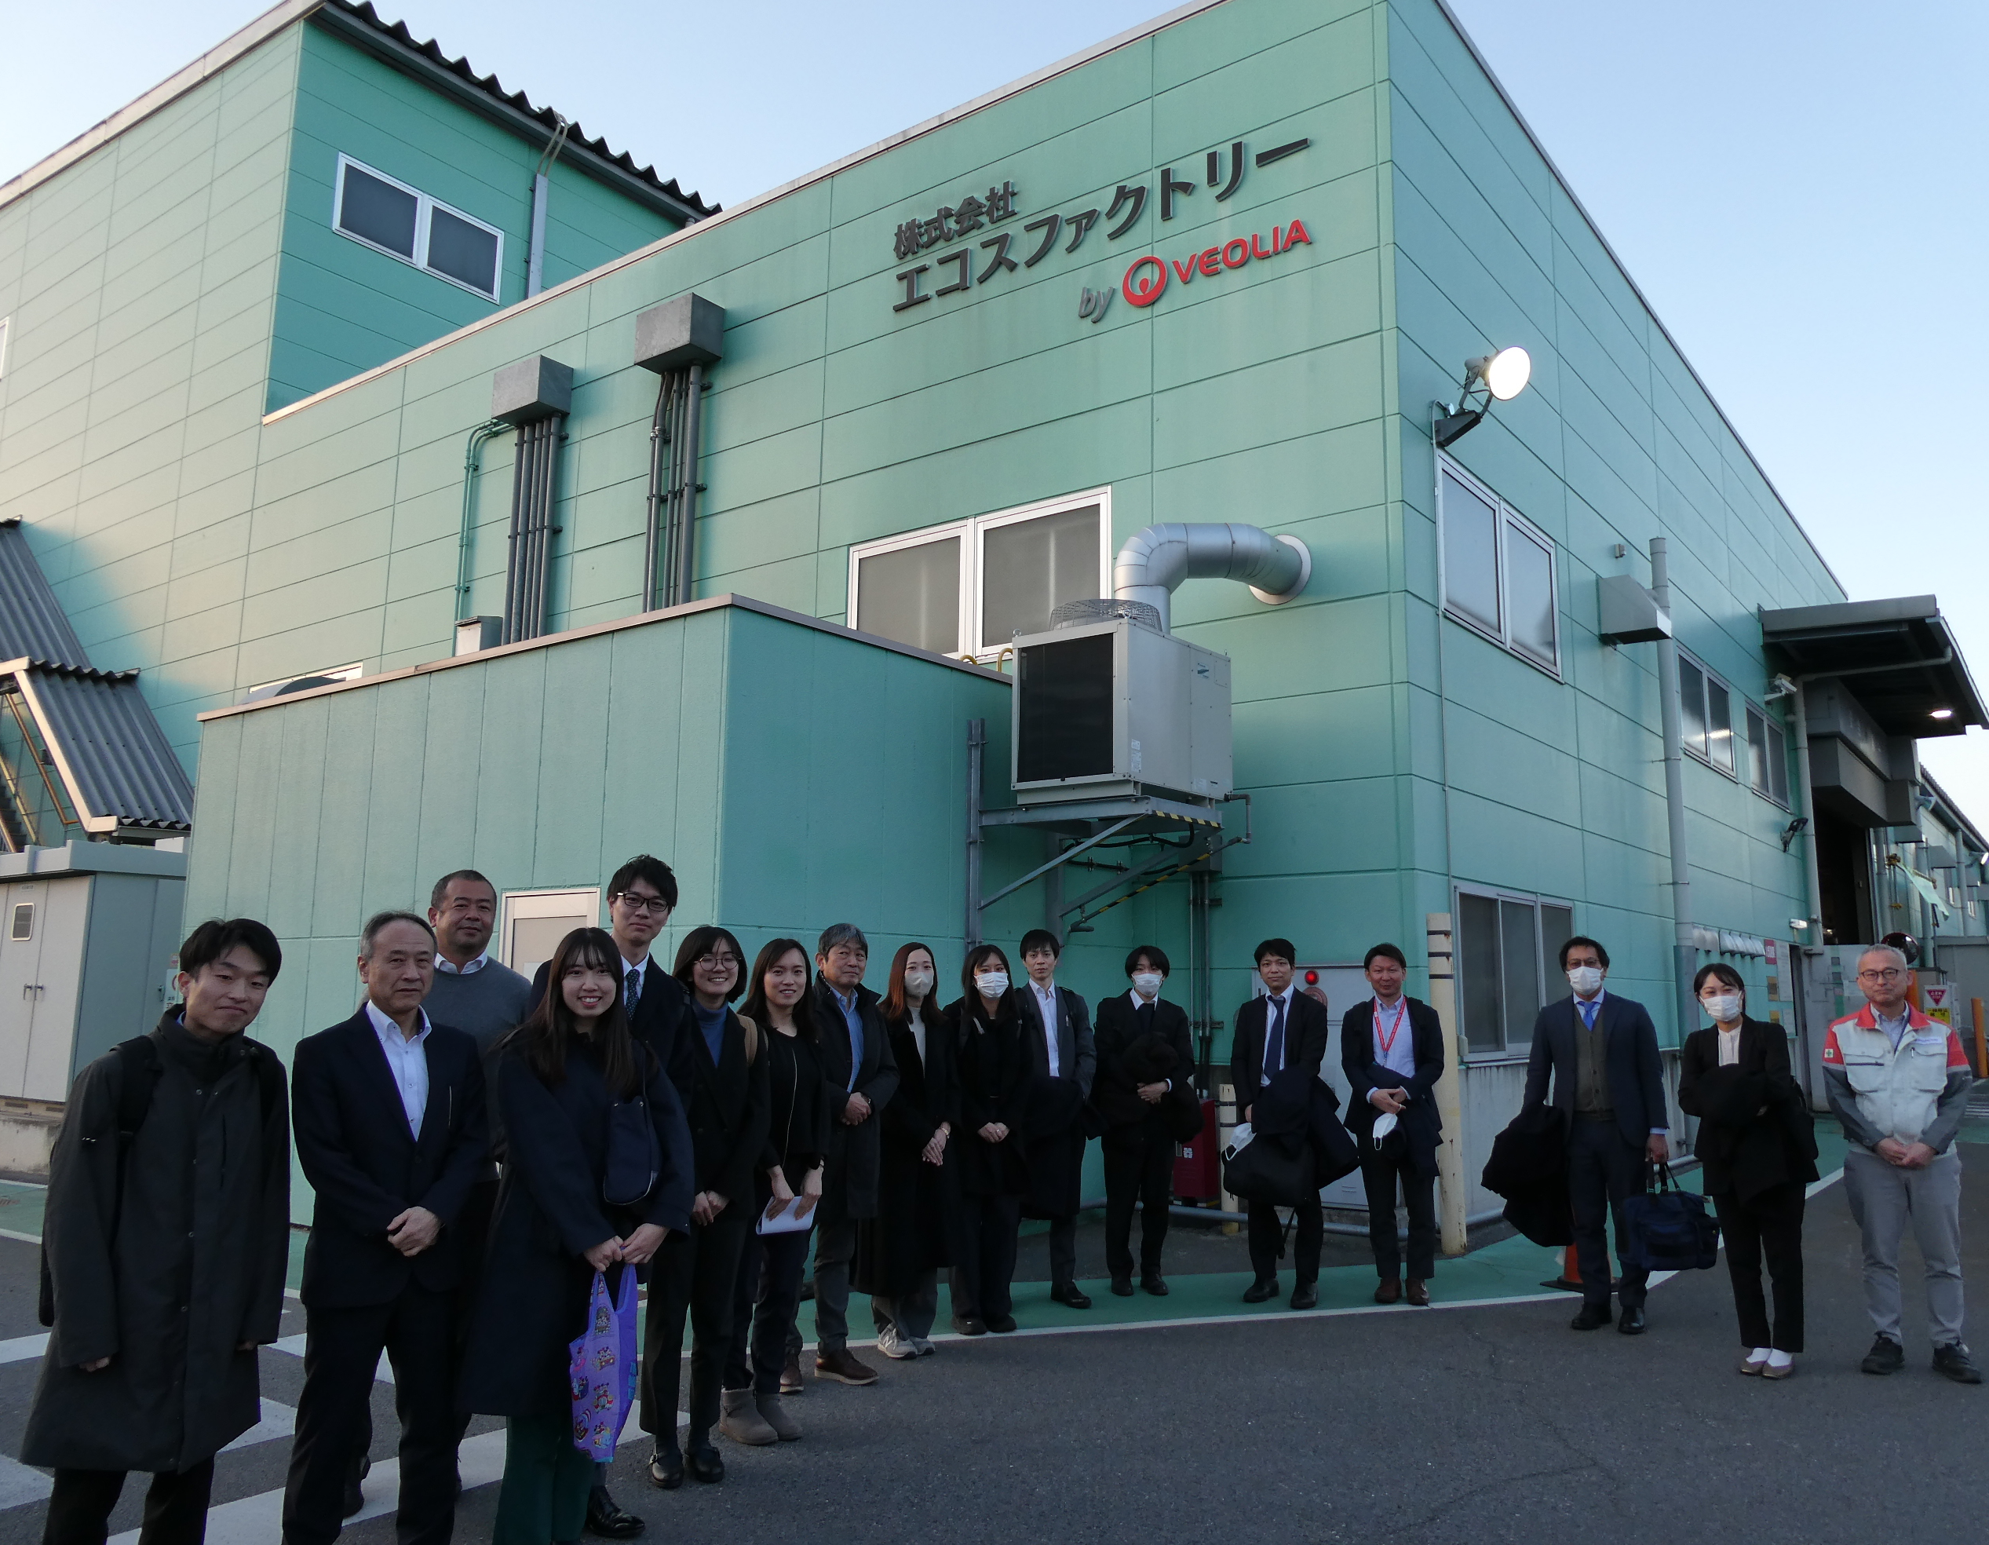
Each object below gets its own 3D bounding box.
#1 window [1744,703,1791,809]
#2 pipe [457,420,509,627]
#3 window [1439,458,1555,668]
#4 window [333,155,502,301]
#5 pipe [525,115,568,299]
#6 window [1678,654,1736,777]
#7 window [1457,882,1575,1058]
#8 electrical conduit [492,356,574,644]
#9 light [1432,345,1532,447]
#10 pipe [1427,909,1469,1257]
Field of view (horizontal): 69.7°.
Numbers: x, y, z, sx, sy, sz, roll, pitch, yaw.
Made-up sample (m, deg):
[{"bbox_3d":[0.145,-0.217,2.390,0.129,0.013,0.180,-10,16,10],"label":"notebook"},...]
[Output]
[{"bbox_3d":[10.441,-0.183,19.270,0.120,1.200,2.740,-5,-10,37],"label":"window"},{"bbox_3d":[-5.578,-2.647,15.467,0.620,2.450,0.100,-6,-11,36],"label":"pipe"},{"bbox_3d":[3.833,-1.483,10.800,0.100,1.150,2.560,-6,-11,38],"label":"window"},{"bbox_3d":[-8.845,-8.346,22.082,0.120,1.240,2.750,-5,-10,37],"label":"window"},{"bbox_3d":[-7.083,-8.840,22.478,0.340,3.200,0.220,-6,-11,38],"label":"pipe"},{"bbox_3d":[8.152,-0.634,16.346,0.120,1.200,2.780,-5,-10,37],"label":"window"},{"bbox_3d":[3.799,1.455,10.332,0.100,1.120,2.500,-6,-11,38],"label":"window"},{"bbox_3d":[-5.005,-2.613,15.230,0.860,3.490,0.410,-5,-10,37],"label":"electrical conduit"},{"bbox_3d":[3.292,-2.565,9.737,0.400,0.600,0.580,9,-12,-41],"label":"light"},{"bbox_3d":[2.697,1.813,8.472,0.145,1.947,0.145,-6,-11,38],"label":"pipe"}]

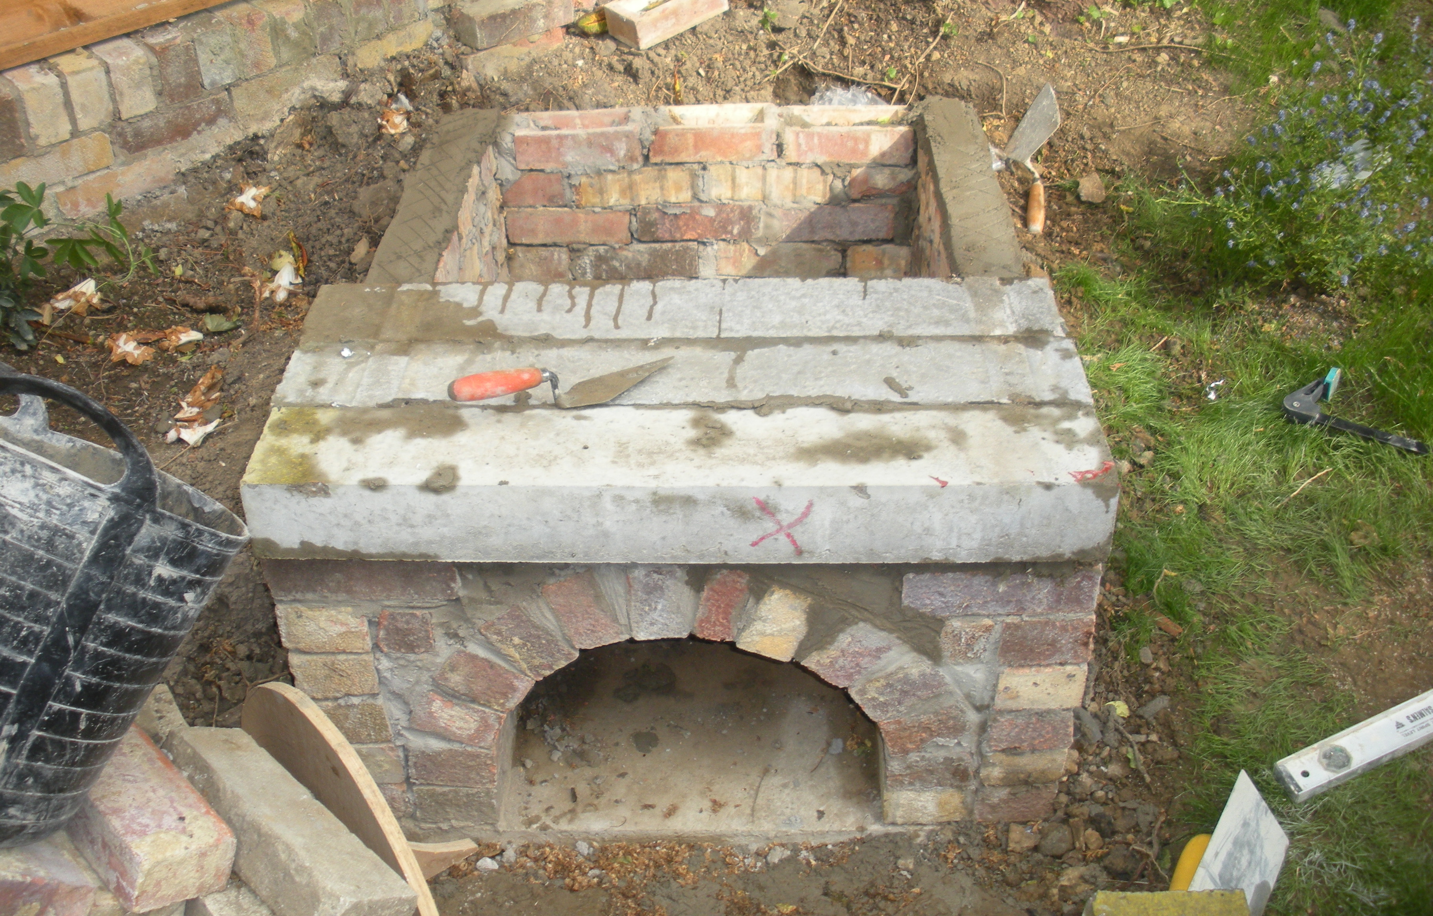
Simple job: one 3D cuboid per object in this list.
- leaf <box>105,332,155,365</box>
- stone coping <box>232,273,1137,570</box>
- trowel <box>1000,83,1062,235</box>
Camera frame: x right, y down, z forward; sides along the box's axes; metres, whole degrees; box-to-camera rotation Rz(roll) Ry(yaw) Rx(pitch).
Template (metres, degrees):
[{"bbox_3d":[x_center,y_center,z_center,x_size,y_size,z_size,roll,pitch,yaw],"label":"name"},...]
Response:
[{"bbox_3d":[-0.878,-0.164,2.232,0.062,0.022,0.060,0,36,0],"label":"leaf"},{"bbox_3d":[-0.037,-0.055,1.709,0.897,0.101,0.417,0,37,1],"label":"stone coping"},{"bbox_3d":[0.539,-0.510,2.502,0.110,0.065,0.420,1,40,16],"label":"trowel"}]

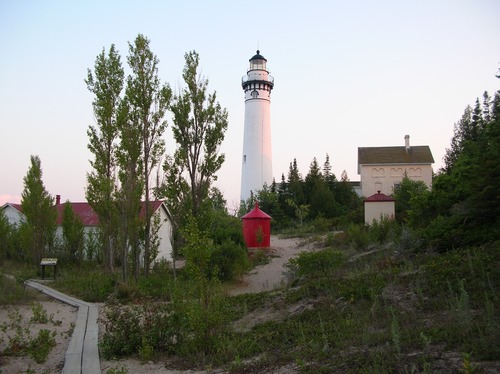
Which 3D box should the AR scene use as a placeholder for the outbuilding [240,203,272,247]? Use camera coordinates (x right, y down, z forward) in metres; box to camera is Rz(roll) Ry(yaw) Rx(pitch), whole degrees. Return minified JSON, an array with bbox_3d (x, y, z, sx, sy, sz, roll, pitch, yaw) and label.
[{"bbox_3d":[0.604,3.468,45.500,2.720,4.050,2.720,0,-5,0],"label":"outbuilding"}]

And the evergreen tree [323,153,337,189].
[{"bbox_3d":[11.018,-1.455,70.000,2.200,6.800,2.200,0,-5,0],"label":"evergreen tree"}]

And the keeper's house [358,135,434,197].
[{"bbox_3d":[24.027,-2.611,83.923,11.200,11.167,11.200,-1,-5,11],"label":"keeper's house"}]

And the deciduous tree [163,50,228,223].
[{"bbox_3d":[-3.550,-2.079,32.902,4.300,14.110,4.300,0,-6,0],"label":"deciduous tree"}]

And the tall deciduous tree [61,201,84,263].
[{"bbox_3d":[-11.025,2.874,31.372,1.490,4.080,1.490,0,-6,0],"label":"tall deciduous tree"}]

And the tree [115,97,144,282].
[{"bbox_3d":[-6.066,0.035,25.639,1.420,9.490,1.420,0,-6,0],"label":"tree"}]

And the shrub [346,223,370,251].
[{"bbox_3d":[6.015,2.744,28.000,1.250,1.500,1.200,0,-5,0],"label":"shrub"}]

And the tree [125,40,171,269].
[{"bbox_3d":[-6.167,-2.110,30.391,2.770,14.680,2.770,0,-6,0],"label":"tree"}]

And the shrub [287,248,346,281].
[{"bbox_3d":[2.269,2.702,17.500,1.900,1.050,1.700,0,-5,0],"label":"shrub"}]

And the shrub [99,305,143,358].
[{"bbox_3d":[-1.806,2.017,7.100,0.560,0.700,0.540,0,-5,0],"label":"shrub"}]

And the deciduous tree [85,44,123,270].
[{"bbox_3d":[-8.893,-1.910,30.873,2.440,14.100,2.440,0,-6,0],"label":"deciduous tree"}]

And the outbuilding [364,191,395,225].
[{"bbox_3d":[14.486,2.461,56.500,3.250,3.900,3.300,0,-5,5],"label":"outbuilding"}]

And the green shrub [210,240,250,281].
[{"bbox_3d":[-0.860,3.260,22.281,1.760,1.790,1.760,0,-6,0],"label":"green shrub"}]

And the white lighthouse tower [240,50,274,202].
[{"bbox_3d":[1.451,-11.383,97.743,6.500,31.120,6.500,0,-6,0],"label":"white lighthouse tower"}]

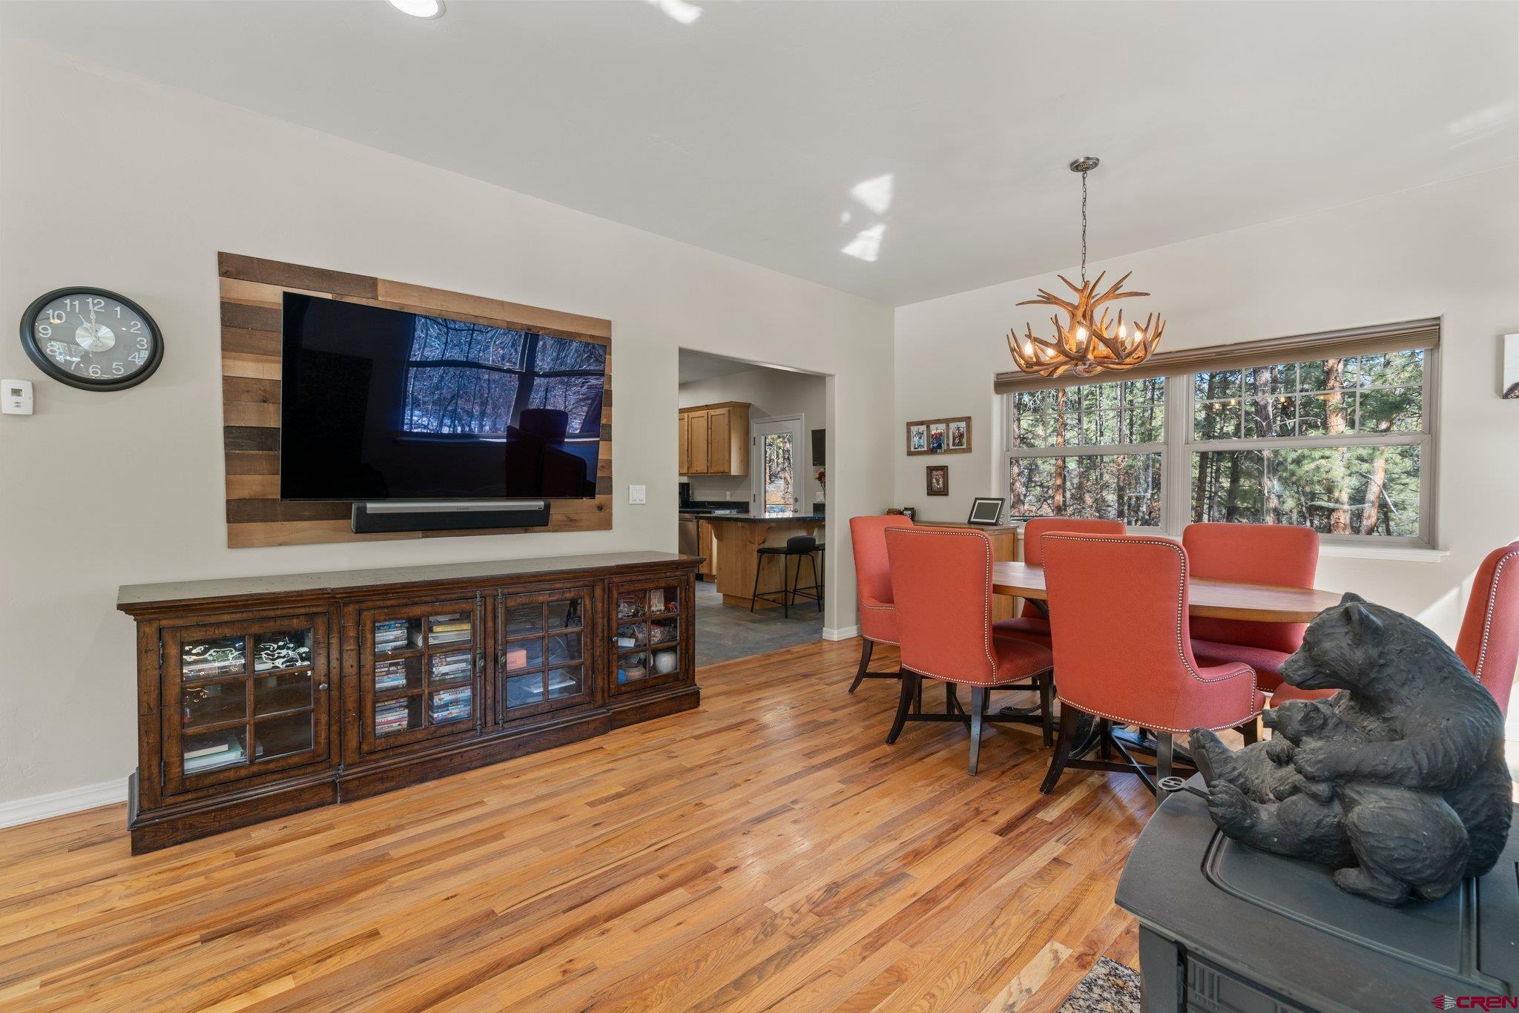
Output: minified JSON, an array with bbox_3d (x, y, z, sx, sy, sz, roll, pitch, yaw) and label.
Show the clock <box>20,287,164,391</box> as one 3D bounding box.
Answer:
[{"bbox_3d":[-2.474,-0.619,2.513,0.380,0.380,0.050,-1,2,-41],"label":"clock"}]

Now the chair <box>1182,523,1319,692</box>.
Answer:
[{"bbox_3d":[2.193,0.610,3.137,0.660,1.030,0.580,-1,2,-43],"label":"chair"}]

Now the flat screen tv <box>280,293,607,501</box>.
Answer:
[{"bbox_3d":[-1.414,-0.448,3.234,1.450,0.835,0.050,-1,10,-43],"label":"flat screen tv"}]

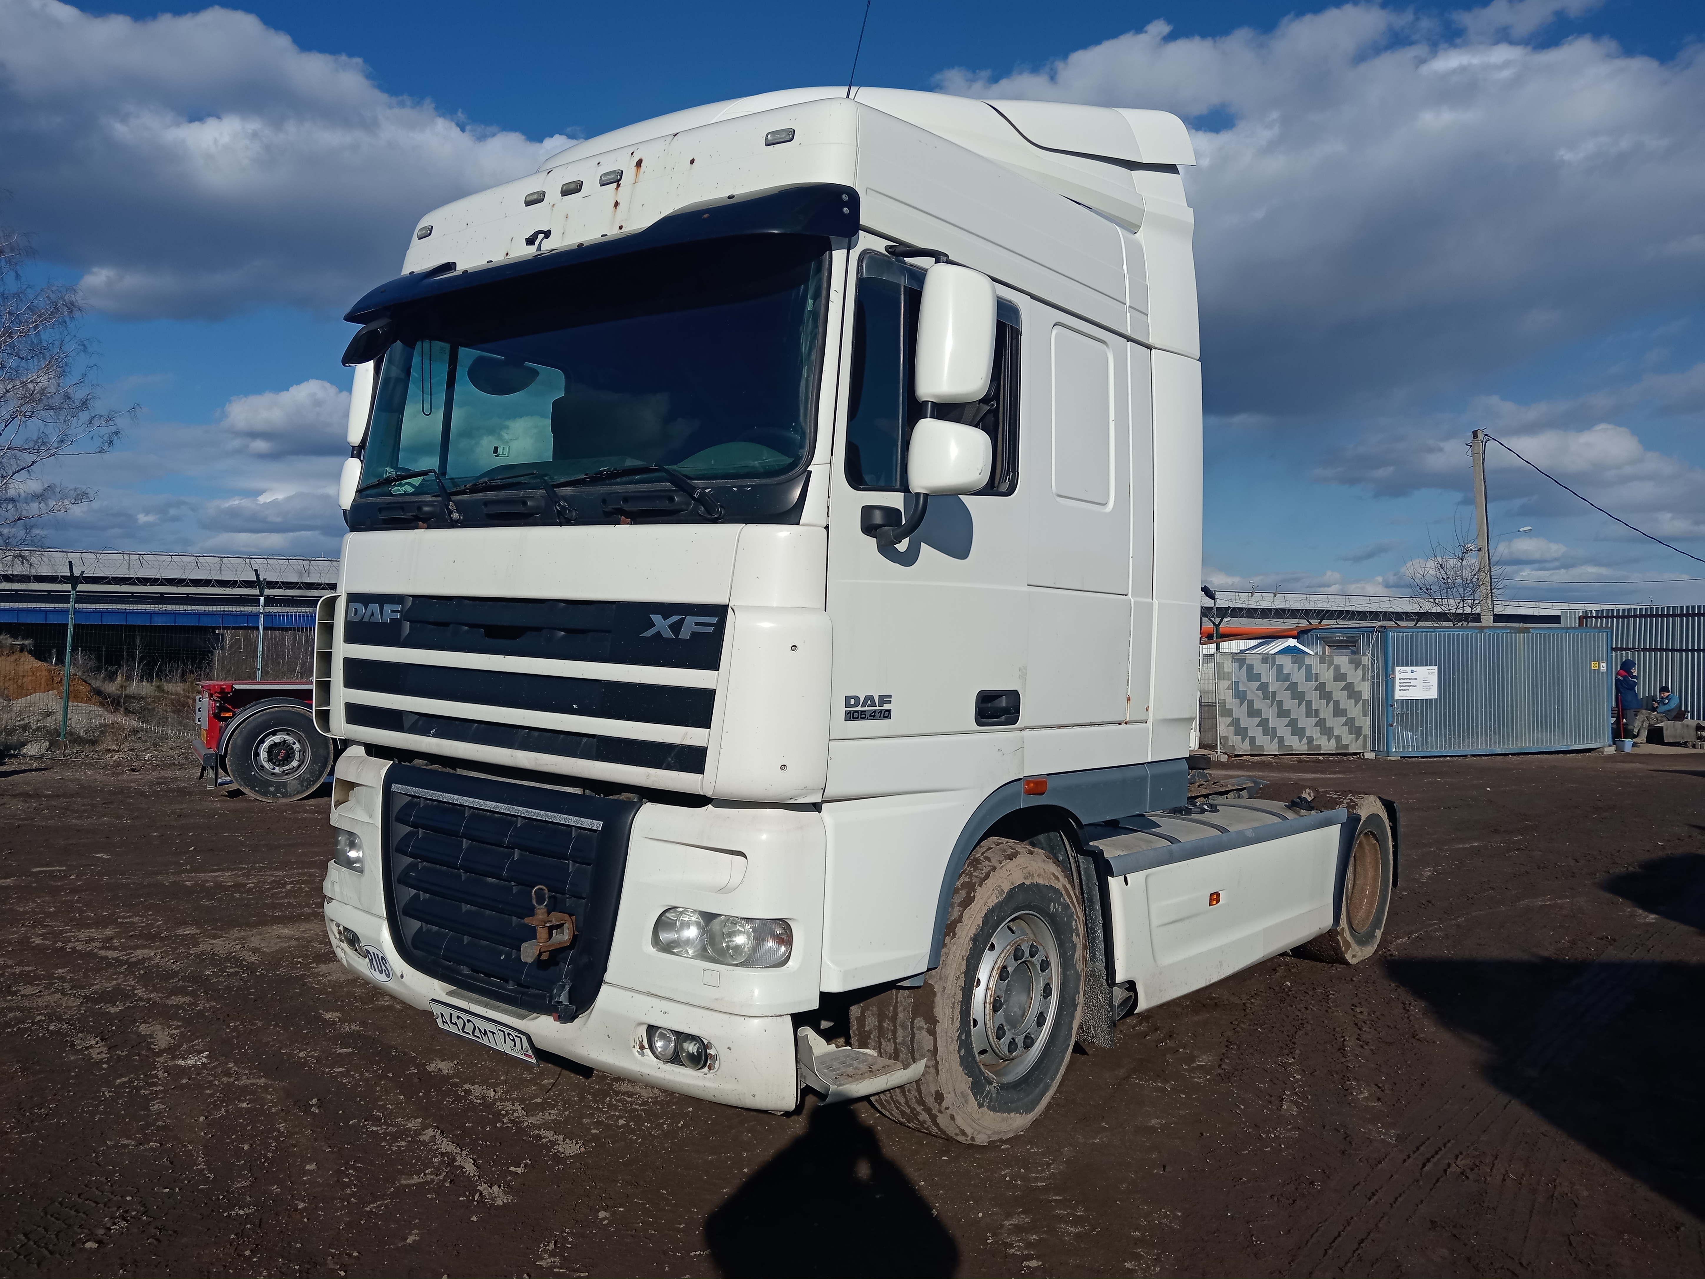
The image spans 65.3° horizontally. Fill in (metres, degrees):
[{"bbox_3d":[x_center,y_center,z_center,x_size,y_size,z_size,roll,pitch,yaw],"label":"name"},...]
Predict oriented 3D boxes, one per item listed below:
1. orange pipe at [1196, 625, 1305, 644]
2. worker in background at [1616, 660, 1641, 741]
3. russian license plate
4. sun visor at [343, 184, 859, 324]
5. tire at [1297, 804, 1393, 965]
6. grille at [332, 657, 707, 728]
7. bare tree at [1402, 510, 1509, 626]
[{"bbox_3d":[9.268,-0.177,31.000,2.500,0.240,0.240,2,0,3],"label":"orange pipe"},{"bbox_3d":[16.439,1.313,28.200,0.480,1.750,0.540,2,0,22],"label":"worker in background"},{"bbox_3d":[-1.211,1.289,4.374,0.525,0.118,0.020,3,22,39],"label":"russian license plate"},{"bbox_3d":[-0.979,-1.272,4.465,2.320,0.230,0.370,3,0,39],"label":"sun visor"},{"bbox_3d":[2.855,1.402,7.819,0.310,1.000,1.000,2,0,39],"label":"tire"},{"bbox_3d":[-1.153,0.162,4.327,1.930,0.112,0.080,3,0,39],"label":"grille"},{"bbox_3d":[13.597,-0.353,30.000,2.400,5.033,2.400,2,0,0],"label":"bare tree"}]

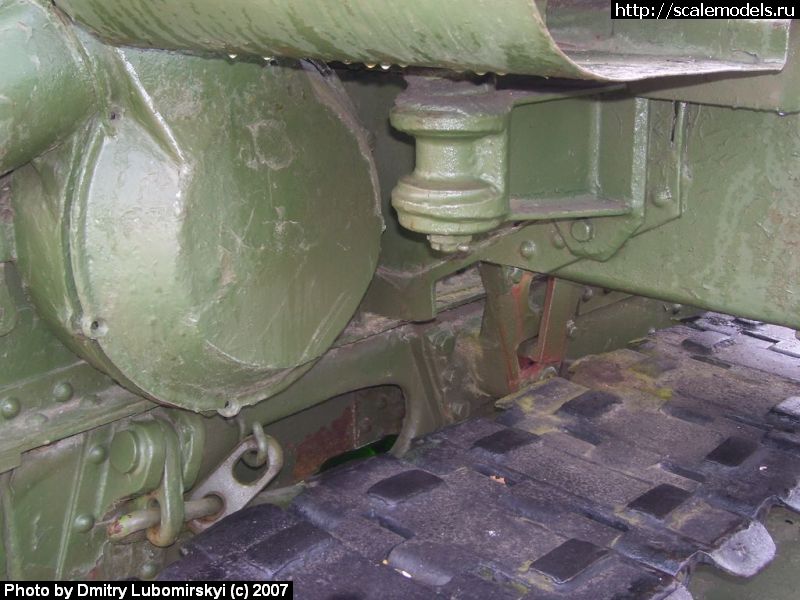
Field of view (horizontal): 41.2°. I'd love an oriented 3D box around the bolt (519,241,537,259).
[{"bbox_3d":[0.164,-0.065,1.359,0.022,0.022,0.009,10,16,37],"label":"bolt"}]

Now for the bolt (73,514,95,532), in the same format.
[{"bbox_3d":[-0.327,0.231,1.100,0.009,0.020,0.020,10,16,37],"label":"bolt"}]

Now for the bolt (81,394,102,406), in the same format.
[{"bbox_3d":[-0.313,0.102,1.080,0.021,0.009,0.021,10,16,37],"label":"bolt"}]

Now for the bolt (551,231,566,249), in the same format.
[{"bbox_3d":[0.200,-0.075,1.327,0.022,0.022,0.009,10,16,37],"label":"bolt"}]

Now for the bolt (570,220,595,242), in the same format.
[{"bbox_3d":[0.223,-0.084,1.300,0.026,0.026,0.011,10,16,37],"label":"bolt"}]

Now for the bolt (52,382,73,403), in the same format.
[{"bbox_3d":[-0.338,0.092,1.064,0.009,0.020,0.020,10,16,37],"label":"bolt"}]

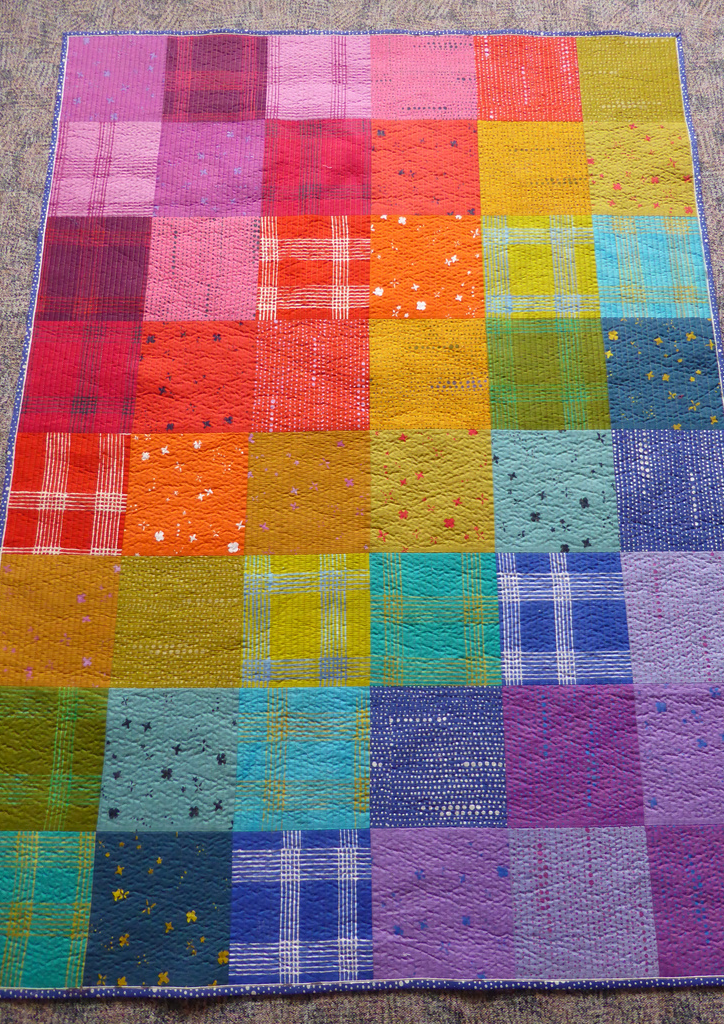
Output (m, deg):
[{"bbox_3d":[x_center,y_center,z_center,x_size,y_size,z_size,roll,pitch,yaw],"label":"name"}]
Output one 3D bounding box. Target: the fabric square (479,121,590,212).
[{"bbox_3d":[0.349,-0.700,1.502,0.221,0.012,0.224,0,76,0],"label":"fabric square"}]

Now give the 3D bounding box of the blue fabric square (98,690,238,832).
[{"bbox_3d":[-0.338,0.433,1.303,0.233,0.010,0.241,0,76,1],"label":"blue fabric square"}]

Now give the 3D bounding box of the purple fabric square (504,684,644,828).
[{"bbox_3d":[0.369,0.426,1.301,0.234,0.012,0.238,0,75,0],"label":"purple fabric square"}]

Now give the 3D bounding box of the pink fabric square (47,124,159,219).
[{"bbox_3d":[-0.491,-0.657,1.421,0.200,0.010,0.214,0,75,1],"label":"pink fabric square"}]

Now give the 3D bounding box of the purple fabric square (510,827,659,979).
[{"bbox_3d":[0.348,0.615,1.169,0.221,0.012,0.221,0,76,0],"label":"purple fabric square"}]

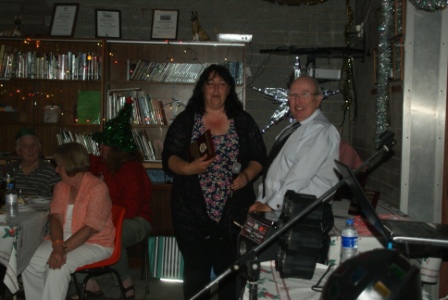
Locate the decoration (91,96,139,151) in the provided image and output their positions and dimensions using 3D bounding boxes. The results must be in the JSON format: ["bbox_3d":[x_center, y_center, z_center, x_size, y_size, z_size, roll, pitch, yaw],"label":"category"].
[{"bbox_3d":[-0.733,-0.171,5.100,0.300,0.370,0.270,12,4,17],"label":"decoration"}]

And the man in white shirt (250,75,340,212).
[{"bbox_3d":[0.374,0.413,3.981,0.460,1.610,0.500,-1,4,-25],"label":"man in white shirt"}]

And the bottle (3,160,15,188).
[{"bbox_3d":[-1.324,0.211,4.610,0.083,0.290,0.083,1,4,0],"label":"bottle"}]

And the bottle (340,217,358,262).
[{"bbox_3d":[0.517,0.394,3.087,0.066,0.220,0.066,1,4,0],"label":"bottle"}]

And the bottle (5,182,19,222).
[{"bbox_3d":[-1.181,0.290,4.157,0.066,0.215,0.066,1,4,0],"label":"bottle"}]

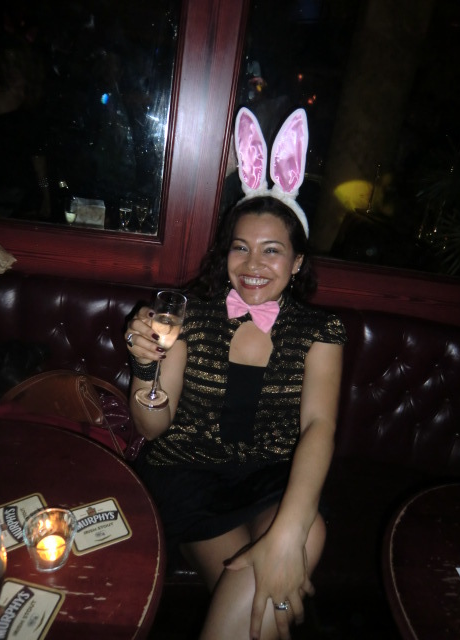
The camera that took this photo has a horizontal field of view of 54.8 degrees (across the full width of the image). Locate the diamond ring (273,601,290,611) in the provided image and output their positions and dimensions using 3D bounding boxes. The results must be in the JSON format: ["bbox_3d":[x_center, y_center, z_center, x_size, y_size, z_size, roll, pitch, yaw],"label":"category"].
[{"bbox_3d":[0.075,0.417,0.650,0.021,0.007,0.023,-6,-9,-9],"label":"diamond ring"}]

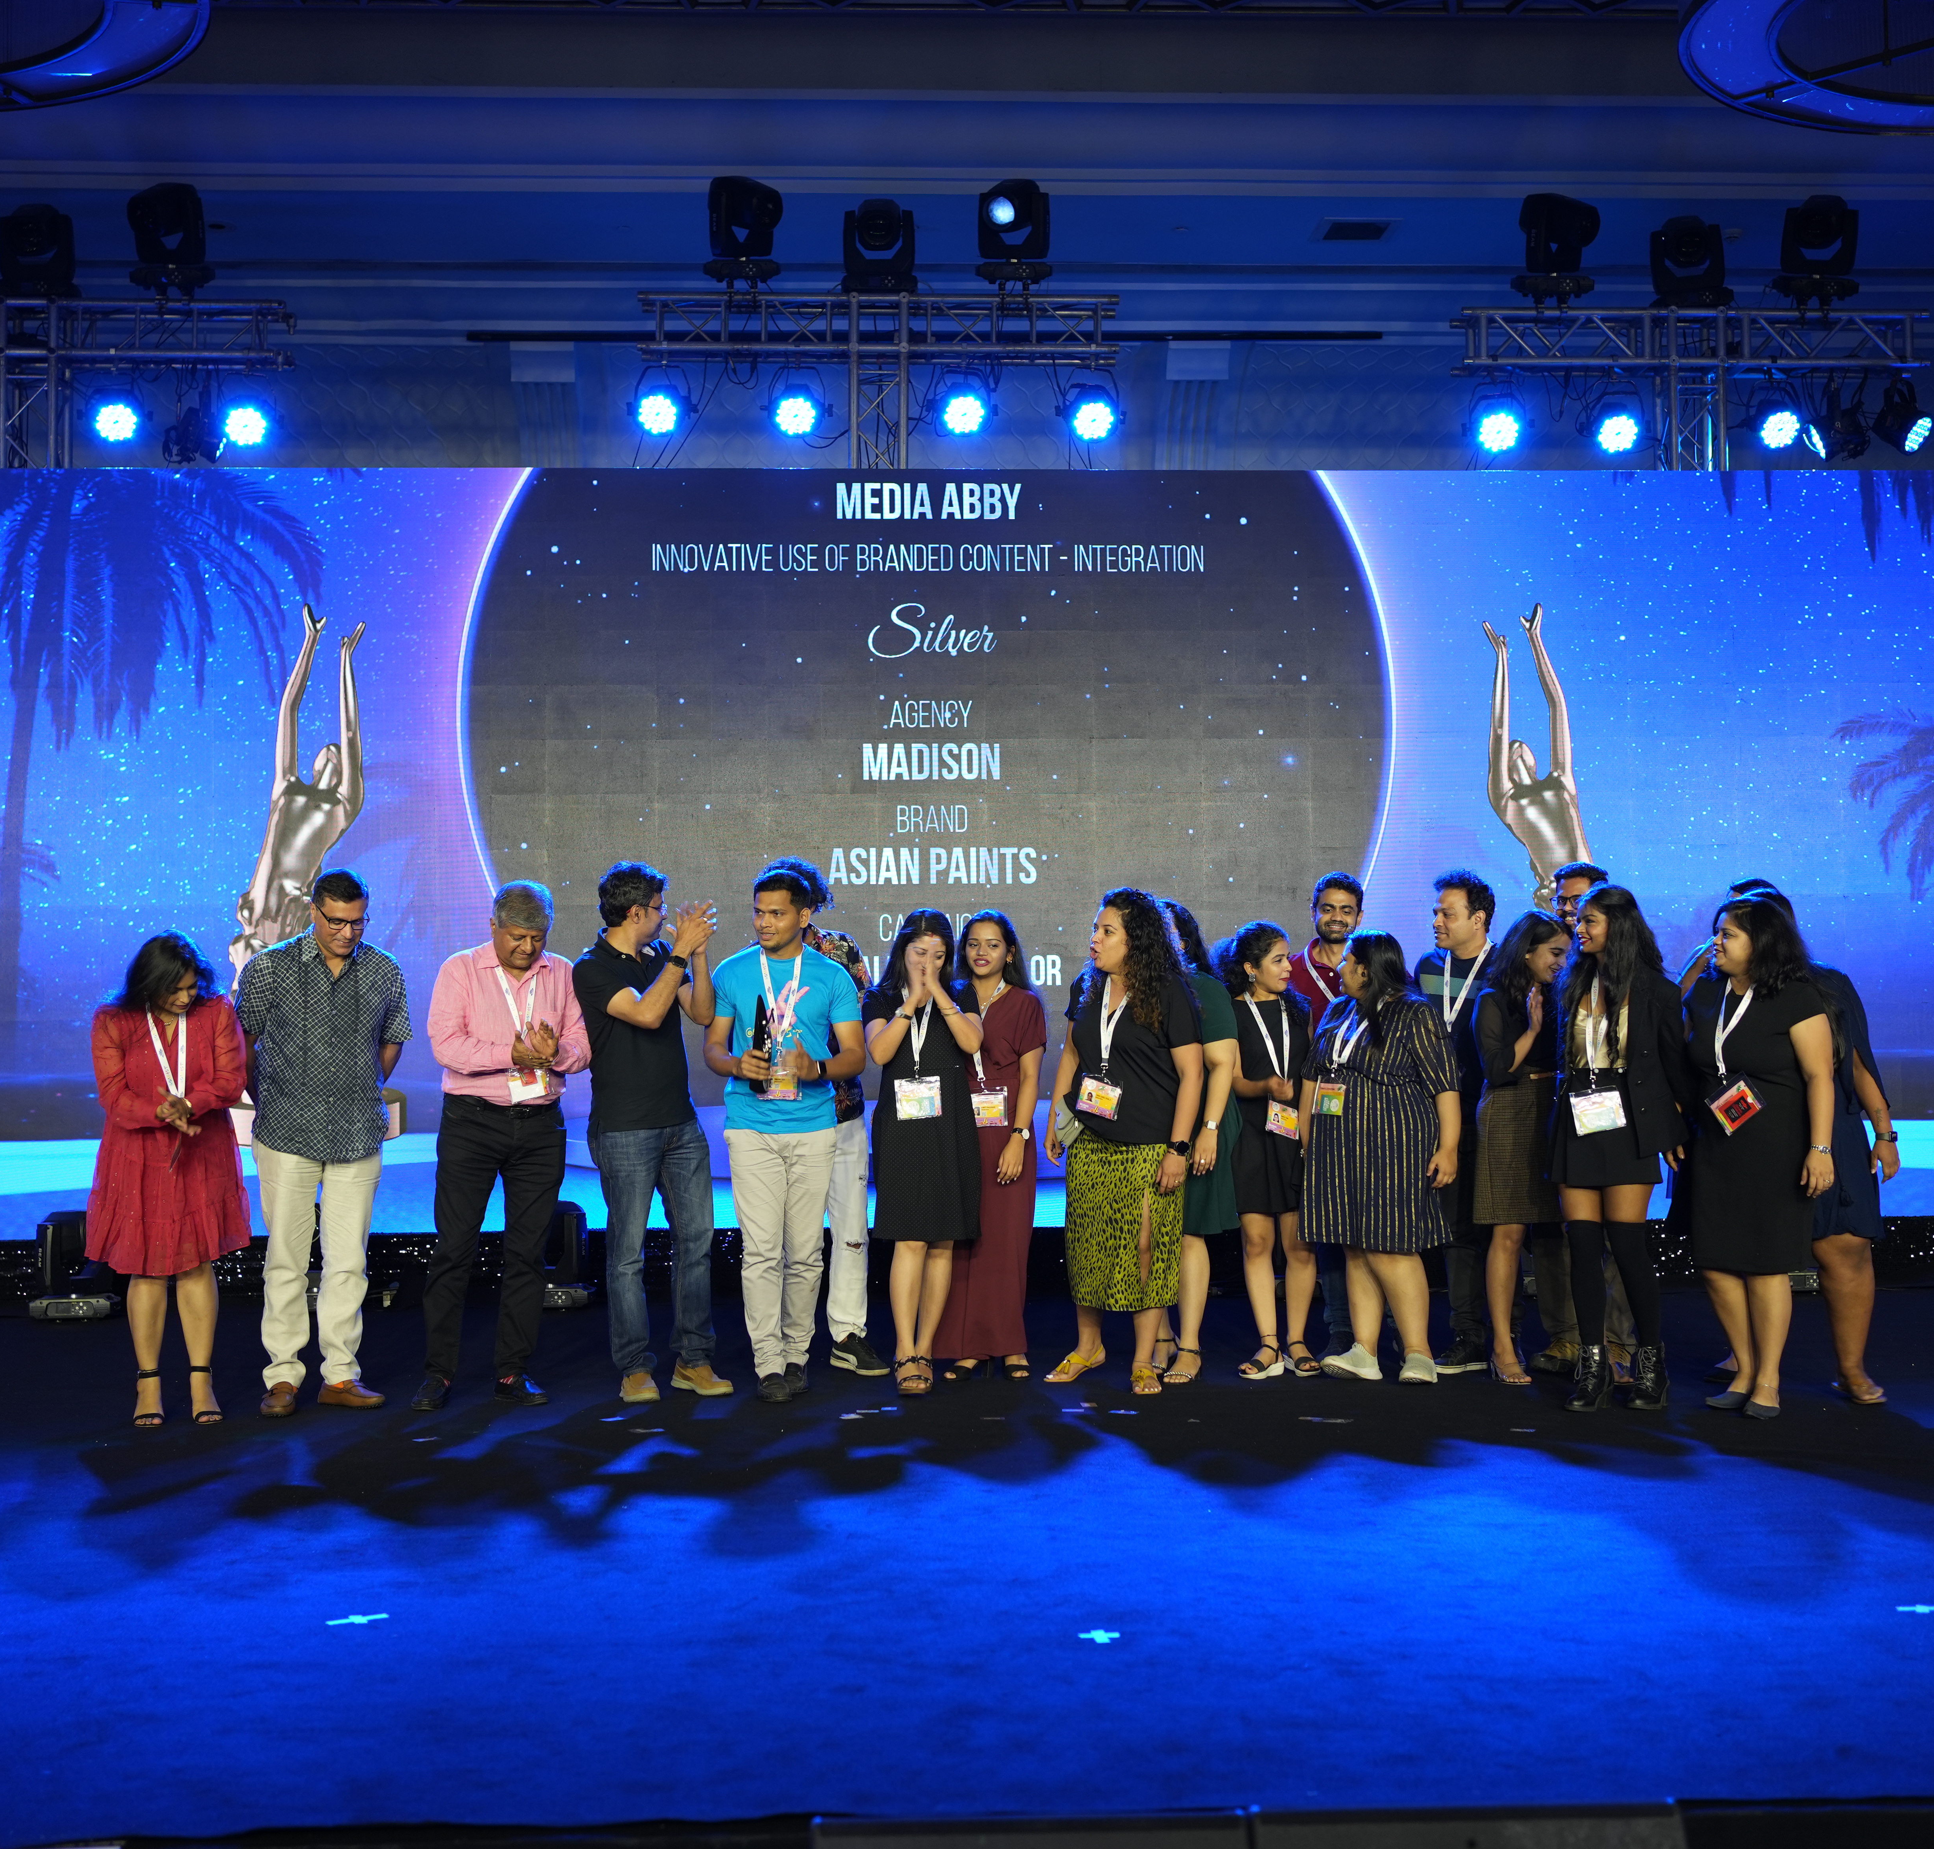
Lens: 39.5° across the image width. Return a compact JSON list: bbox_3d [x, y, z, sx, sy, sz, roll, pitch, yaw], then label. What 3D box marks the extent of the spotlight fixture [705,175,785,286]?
[{"bbox_3d":[-1.062,-3.295,12.830,0.360,0.450,0.350,-2,-3,41],"label":"spotlight fixture"}]

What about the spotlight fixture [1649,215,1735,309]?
[{"bbox_3d":[3.547,-3.240,13.204,0.370,0.430,0.310,-1,-2,4],"label":"spotlight fixture"}]

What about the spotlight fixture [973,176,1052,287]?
[{"bbox_3d":[0.224,-3.293,12.860,0.350,0.450,0.360,-1,-2,22],"label":"spotlight fixture"}]

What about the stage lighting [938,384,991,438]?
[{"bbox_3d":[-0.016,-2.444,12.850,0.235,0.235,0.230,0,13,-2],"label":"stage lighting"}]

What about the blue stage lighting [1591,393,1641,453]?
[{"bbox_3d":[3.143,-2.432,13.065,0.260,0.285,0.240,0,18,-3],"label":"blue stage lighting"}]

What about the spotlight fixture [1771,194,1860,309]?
[{"bbox_3d":[4.108,-3.252,13.050,0.360,0.470,0.360,-1,-2,19],"label":"spotlight fixture"}]

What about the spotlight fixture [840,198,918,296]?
[{"bbox_3d":[-0.422,-3.242,12.920,0.360,0.430,0.340,0,-2,-2],"label":"spotlight fixture"}]

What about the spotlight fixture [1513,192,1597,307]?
[{"bbox_3d":[2.831,-3.245,13.000,0.370,0.460,0.350,-3,-3,44],"label":"spotlight fixture"}]

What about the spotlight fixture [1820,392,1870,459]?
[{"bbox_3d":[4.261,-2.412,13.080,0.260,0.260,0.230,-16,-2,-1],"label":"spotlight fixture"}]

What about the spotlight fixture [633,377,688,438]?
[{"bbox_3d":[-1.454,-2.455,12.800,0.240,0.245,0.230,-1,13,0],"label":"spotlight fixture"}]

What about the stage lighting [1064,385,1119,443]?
[{"bbox_3d":[0.591,-2.449,12.931,0.250,0.260,0.240,0,18,-8],"label":"stage lighting"}]

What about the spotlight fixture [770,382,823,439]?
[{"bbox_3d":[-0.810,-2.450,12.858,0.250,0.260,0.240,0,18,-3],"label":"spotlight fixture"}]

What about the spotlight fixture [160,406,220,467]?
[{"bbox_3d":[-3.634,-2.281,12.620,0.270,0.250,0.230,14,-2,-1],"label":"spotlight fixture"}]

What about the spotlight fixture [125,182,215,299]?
[{"bbox_3d":[-3.782,-3.240,12.793,0.360,0.500,0.320,-1,-2,15],"label":"spotlight fixture"}]

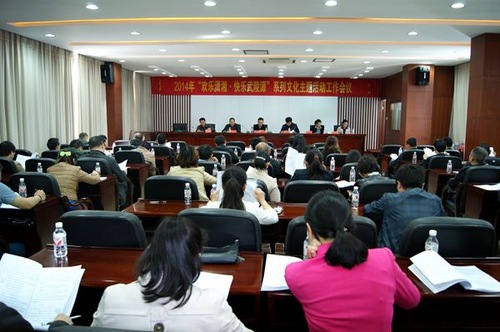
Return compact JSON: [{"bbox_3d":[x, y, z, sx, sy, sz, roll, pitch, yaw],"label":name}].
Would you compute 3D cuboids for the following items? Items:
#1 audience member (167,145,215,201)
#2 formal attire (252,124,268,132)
[{"bbox_3d":[-0.591,0.376,3.906,0.500,1.200,0.720,2,7,9],"label":"audience member"},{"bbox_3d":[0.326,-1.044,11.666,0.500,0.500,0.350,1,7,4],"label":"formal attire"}]

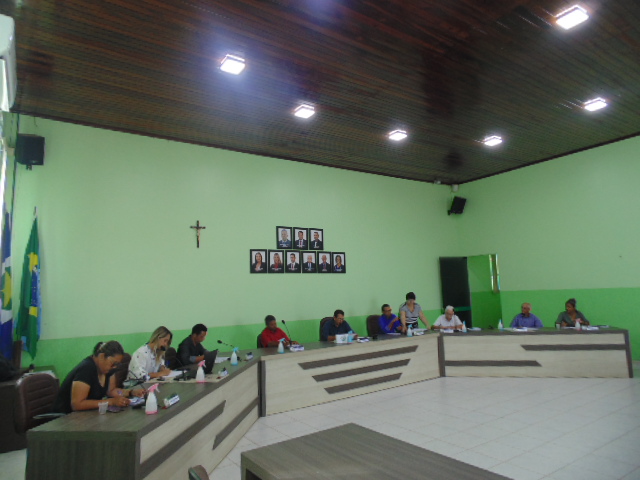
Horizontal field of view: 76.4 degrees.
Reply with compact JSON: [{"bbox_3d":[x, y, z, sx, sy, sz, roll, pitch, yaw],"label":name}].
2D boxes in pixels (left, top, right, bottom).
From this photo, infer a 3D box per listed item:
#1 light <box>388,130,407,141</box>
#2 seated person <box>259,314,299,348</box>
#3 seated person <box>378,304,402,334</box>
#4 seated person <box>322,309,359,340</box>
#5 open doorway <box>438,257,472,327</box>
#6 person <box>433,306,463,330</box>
[{"bbox_3d":[1.516,-2.019,7.897,0.230,0.040,0.230,3,-9,-33],"label":"light"},{"bbox_3d":[-0.685,1.768,6.322,0.550,1.200,0.780,3,-8,-34],"label":"seated person"},{"bbox_3d":[1.378,1.891,7.794,0.750,1.280,0.550,-10,-11,42],"label":"seated person"},{"bbox_3d":[0.298,1.911,7.295,0.660,1.270,0.800,3,-9,-33],"label":"seated person"},{"bbox_3d":[3.697,1.619,10.987,0.857,2.300,0.050,0,-7,-16],"label":"open doorway"},{"bbox_3d":[2.604,1.892,8.025,0.540,1.180,0.760,-3,-7,9],"label":"person"}]

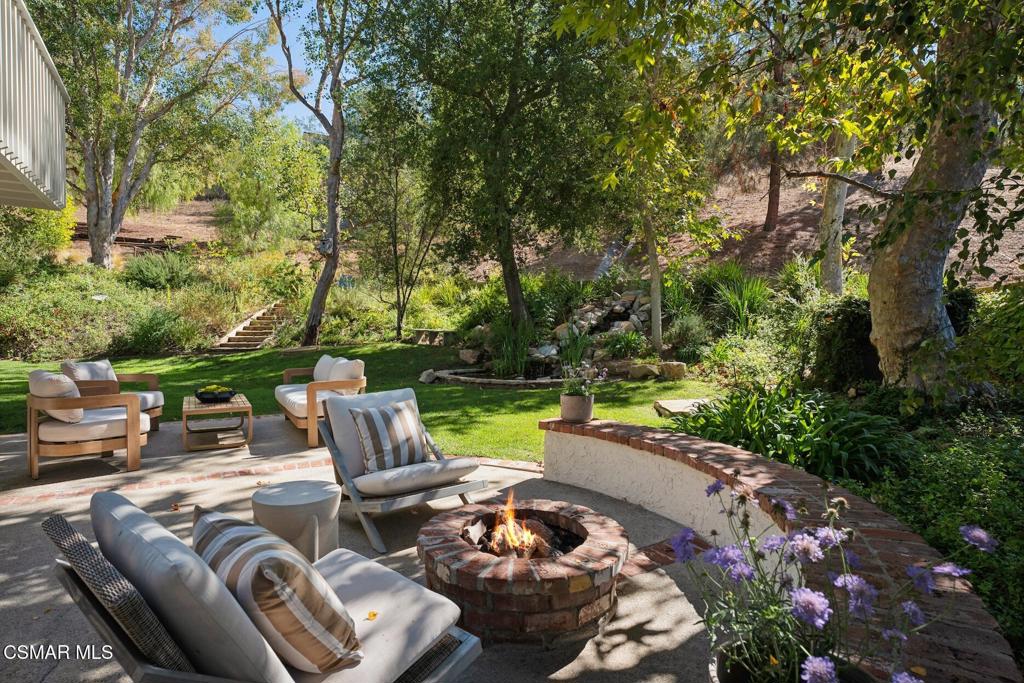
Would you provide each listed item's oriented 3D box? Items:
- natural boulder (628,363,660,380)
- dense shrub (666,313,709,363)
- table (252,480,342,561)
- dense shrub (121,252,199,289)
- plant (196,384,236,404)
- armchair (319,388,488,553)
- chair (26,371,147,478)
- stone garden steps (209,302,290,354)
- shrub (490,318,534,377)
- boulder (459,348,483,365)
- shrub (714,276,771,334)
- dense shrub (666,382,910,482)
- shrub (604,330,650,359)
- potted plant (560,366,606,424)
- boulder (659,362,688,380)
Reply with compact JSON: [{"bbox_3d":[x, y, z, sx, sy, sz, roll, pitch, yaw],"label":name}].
[{"bbox_3d":[2.821,0.654,10.900,0.640,0.330,0.480,0,1,0],"label":"natural boulder"},{"bbox_3d":[4.158,-0.095,12.200,1.050,1.150,0.950,0,1,0],"label":"dense shrub"},{"bbox_3d":[-0.935,0.887,2.261,0.385,0.450,0.385,0,1,0],"label":"table"},{"bbox_3d":[-12.014,-2.393,17.500,2.200,1.300,1.800,0,1,-34],"label":"dense shrub"},{"bbox_3d":[-3.388,0.593,5.871,0.460,0.190,0.460,0,1,0],"label":"plant"},{"bbox_3d":[-0.712,0.716,3.209,0.740,0.770,0.850,-1,1,-44],"label":"armchair"},{"bbox_3d":[-3.750,0.691,4.515,0.800,0.860,0.840,1,1,44],"label":"chair"},{"bbox_3d":[-7.715,-0.361,15.400,1.250,1.500,2.700,0,1,19],"label":"stone garden steps"},{"bbox_3d":[0.010,0.121,10.300,0.850,1.170,0.750,0,1,0],"label":"shrub"},{"bbox_3d":[-1.062,0.391,13.100,0.570,0.390,0.480,0,1,0],"label":"boulder"},{"bbox_3d":[5.177,-0.809,11.500,1.150,1.280,1.050,0,1,24],"label":"shrub"},{"bbox_3d":[2.540,0.718,4.709,1.800,0.730,1.300,0,1,18],"label":"dense shrub"},{"bbox_3d":[2.436,0.063,10.800,0.950,0.600,0.850,0,1,0],"label":"shrub"},{"bbox_3d":[0.576,0.421,4.248,0.370,0.460,0.360,0,1,0],"label":"potted plant"},{"bbox_3d":[3.470,0.645,11.000,0.560,0.380,0.460,0,1,0],"label":"boulder"}]

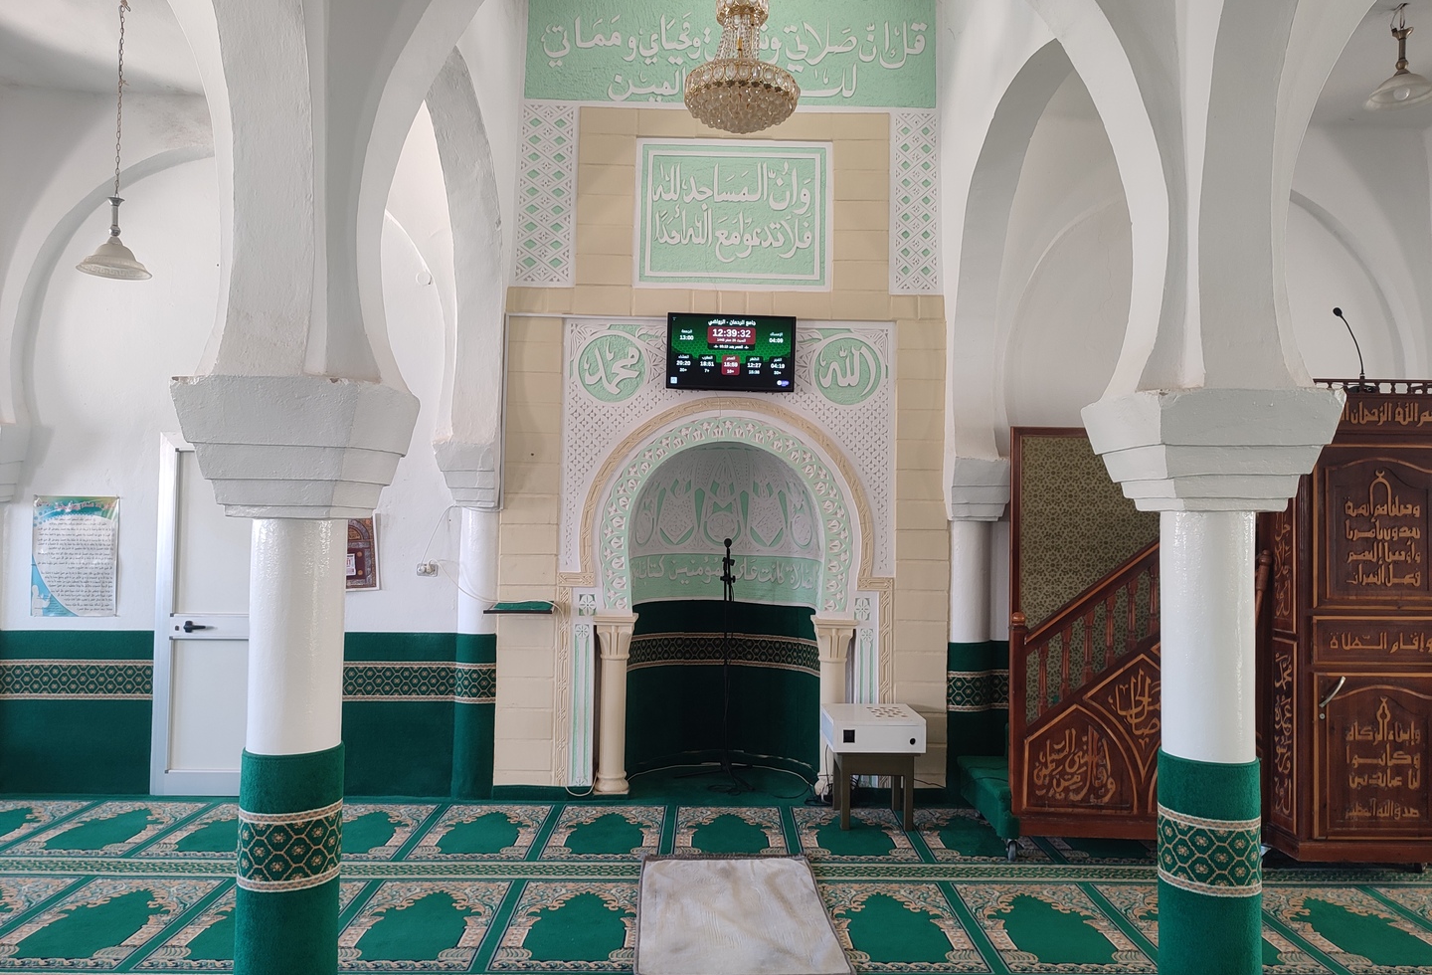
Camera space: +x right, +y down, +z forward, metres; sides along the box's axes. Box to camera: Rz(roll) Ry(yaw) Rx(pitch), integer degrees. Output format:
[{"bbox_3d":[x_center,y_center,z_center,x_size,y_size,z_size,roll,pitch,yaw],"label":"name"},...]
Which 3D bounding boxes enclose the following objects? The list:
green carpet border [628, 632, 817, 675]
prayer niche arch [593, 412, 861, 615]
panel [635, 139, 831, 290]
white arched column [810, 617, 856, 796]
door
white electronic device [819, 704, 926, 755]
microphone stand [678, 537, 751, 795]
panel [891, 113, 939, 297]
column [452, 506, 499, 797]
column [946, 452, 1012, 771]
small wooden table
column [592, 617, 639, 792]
[{"bbox_3d":[0.049,1.069,6.307,1.210,0.225,0.520,1,-1,-1],"label":"green carpet border"},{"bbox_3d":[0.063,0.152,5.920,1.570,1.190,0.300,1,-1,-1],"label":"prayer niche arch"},{"bbox_3d":[0.108,-1.601,5.861,1.157,0.885,0.040,1,-2,-1],"label":"panel"},{"bbox_3d":[0.676,1.257,5.805,0.241,1.017,0.230,1,-2,-1],"label":"white arched column"},{"bbox_3d":[-2.788,0.739,5.764,0.920,2.090,0.090,1,-1,-1],"label":"door"},{"bbox_3d":[0.835,1.286,5.315,0.479,0.166,0.424,1,-1,-2],"label":"white electronic device"},{"bbox_3d":[0.004,1.077,6.336,0.460,1.515,0.550,1,-1,-1],"label":"microphone stand"},{"bbox_3d":[1.178,-1.675,5.880,0.305,1.091,0.040,1,-2,-1],"label":"panel"},{"bbox_3d":[-1.373,0.947,5.813,0.243,1.662,0.230,1,-2,-1],"label":"column"},{"bbox_3d":[1.508,0.832,5.699,0.380,2.010,0.270,1,-1,-1],"label":"column"},{"bbox_3d":[0.857,1.602,5.418,0.410,0.404,0.420,1,-2,-1],"label":"small wooden table"},{"bbox_3d":[-0.574,1.236,5.785,0.242,1.033,0.230,1,-2,-1],"label":"column"}]

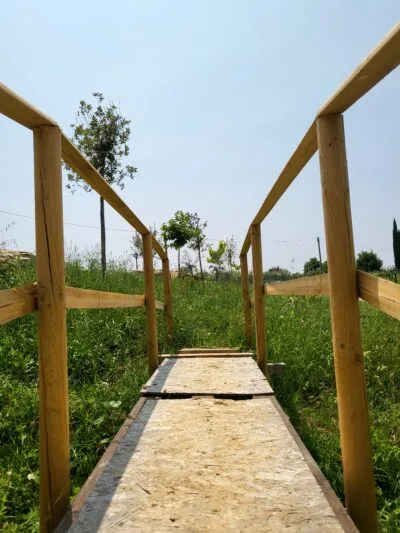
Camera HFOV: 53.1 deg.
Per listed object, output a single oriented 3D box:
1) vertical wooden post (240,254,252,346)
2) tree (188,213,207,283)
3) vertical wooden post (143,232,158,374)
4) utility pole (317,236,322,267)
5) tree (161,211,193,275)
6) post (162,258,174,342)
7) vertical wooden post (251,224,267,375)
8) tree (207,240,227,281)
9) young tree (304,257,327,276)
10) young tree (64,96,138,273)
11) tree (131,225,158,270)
[{"bbox_3d":[0.508,0.372,4.350,0.075,1.016,0.075,-3,-3,1],"label":"vertical wooden post"},{"bbox_3d":[-0.070,-0.612,14.000,0.800,2.552,0.750,-3,-3,1],"label":"tree"},{"bbox_3d":[-0.396,0.310,3.220,0.077,1.140,0.077,-2,-3,0],"label":"vertical wooden post"},{"bbox_3d":[16.456,-1.786,55.000,0.240,4.800,0.240,-5,-3,0],"label":"utility pole"},{"bbox_3d":[-0.890,-0.871,15.500,1.200,2.594,1.150,-3,-3,1],"label":"tree"},{"bbox_3d":[-0.346,0.385,4.400,0.075,0.967,0.075,-3,-3,1],"label":"post"},{"bbox_3d":[0.460,0.274,3.130,0.077,1.170,0.077,-2,-3,0],"label":"vertical wooden post"},{"bbox_3d":[0.701,-0.212,17.000,0.870,1.750,0.870,-2,-3,0],"label":"tree"},{"bbox_3d":[13.966,-0.060,48.000,2.700,2.400,2.600,-2,-3,0],"label":"young tree"},{"bbox_3d":[-1.978,-1.608,8.000,1.400,3.736,1.350,-3,-3,1],"label":"young tree"},{"bbox_3d":[-3.465,-1.124,25.000,1.700,2.950,1.700,-2,-3,0],"label":"tree"}]

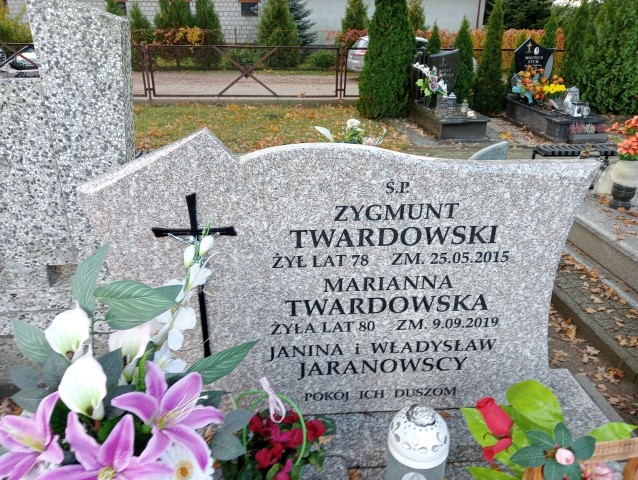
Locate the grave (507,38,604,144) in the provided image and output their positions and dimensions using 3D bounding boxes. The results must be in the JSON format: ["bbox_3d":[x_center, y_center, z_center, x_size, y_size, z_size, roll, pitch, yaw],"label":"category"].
[{"bbox_3d":[3.976,-2.574,8.641,0.810,1.401,2.130,-1,24,-5],"label":"grave"}]

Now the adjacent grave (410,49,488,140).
[{"bbox_3d":[2.151,-2.480,8.625,0.790,1.202,1.810,-2,24,-7],"label":"adjacent grave"}]

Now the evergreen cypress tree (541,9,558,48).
[{"bbox_3d":[4.425,-3.440,9.993,0.500,1.894,0.500,1,24,0],"label":"evergreen cypress tree"}]

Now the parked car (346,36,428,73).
[{"bbox_3d":[3.293,-6.606,18.764,4.200,1.460,1.740,-7,25,-16],"label":"parked car"}]

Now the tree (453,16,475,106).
[{"bbox_3d":[2.737,-3.289,9.796,0.450,1.742,0.450,1,24,0],"label":"tree"}]

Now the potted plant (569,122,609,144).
[{"bbox_3d":[4.128,-1.655,7.938,0.570,0.298,0.190,-2,24,-5],"label":"potted plant"}]

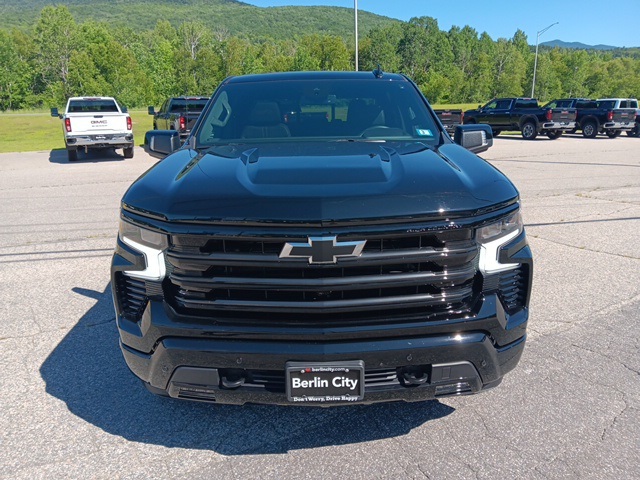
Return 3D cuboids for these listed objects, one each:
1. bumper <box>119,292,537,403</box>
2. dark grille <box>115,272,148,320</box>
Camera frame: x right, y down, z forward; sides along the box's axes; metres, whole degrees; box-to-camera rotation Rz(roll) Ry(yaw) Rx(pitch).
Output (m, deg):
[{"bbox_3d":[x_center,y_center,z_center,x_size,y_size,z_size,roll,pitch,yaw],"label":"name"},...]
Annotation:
[{"bbox_3d":[0.016,0.434,2.215,2.010,0.460,0.460,-1,15,0],"label":"bumper"},{"bbox_3d":[-0.857,0.255,2.190,0.180,0.234,0.140,2,16,12],"label":"dark grille"}]

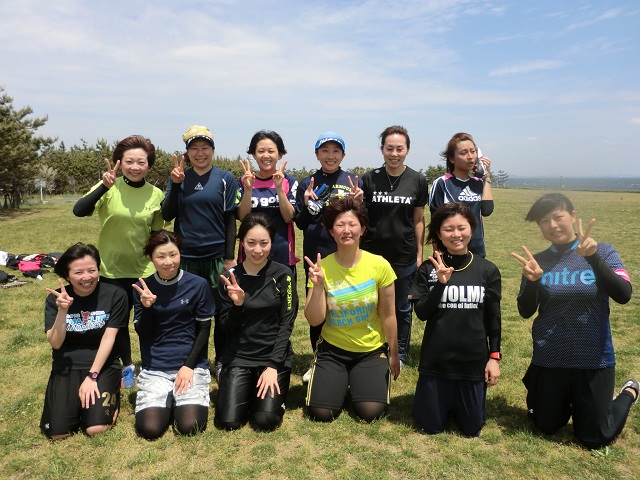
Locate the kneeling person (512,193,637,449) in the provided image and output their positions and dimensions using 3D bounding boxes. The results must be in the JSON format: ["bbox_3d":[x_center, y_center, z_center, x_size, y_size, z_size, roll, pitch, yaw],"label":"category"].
[{"bbox_3d":[1.316,0.357,2.564,0.580,1.200,0.660,4,8,30],"label":"kneeling person"}]

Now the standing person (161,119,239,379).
[{"bbox_3d":[-0.760,0.076,3.189,0.487,1.594,0.370,-1,7,-9],"label":"standing person"}]

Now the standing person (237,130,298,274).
[{"bbox_3d":[-0.335,0.090,3.219,0.402,1.561,0.360,0,7,-4],"label":"standing person"}]

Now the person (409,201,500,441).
[{"bbox_3d":[0.734,0.368,2.676,0.464,1.147,0.600,2,7,14],"label":"person"}]

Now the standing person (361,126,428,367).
[{"bbox_3d":[0.508,0.045,3.405,0.460,1.606,0.360,1,7,9],"label":"standing person"}]

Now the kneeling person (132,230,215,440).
[{"bbox_3d":[-0.784,0.442,2.681,0.433,0.995,0.620,-1,7,-8],"label":"kneeling person"}]

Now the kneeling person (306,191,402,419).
[{"bbox_3d":[0.181,0.338,2.814,0.527,1.170,0.600,1,7,5],"label":"kneeling person"}]

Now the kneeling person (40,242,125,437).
[{"bbox_3d":[-1.267,0.475,2.683,0.460,0.926,0.630,-2,7,-14],"label":"kneeling person"}]

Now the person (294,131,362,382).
[{"bbox_3d":[0.054,0.099,3.165,0.427,1.557,0.360,0,7,0],"label":"person"}]

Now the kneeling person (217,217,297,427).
[{"bbox_3d":[-0.344,0.389,2.745,0.433,1.085,0.620,0,7,1],"label":"kneeling person"}]

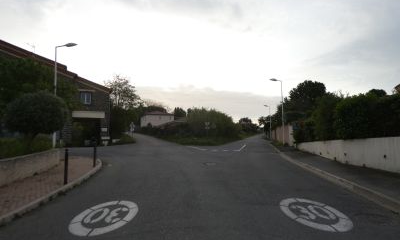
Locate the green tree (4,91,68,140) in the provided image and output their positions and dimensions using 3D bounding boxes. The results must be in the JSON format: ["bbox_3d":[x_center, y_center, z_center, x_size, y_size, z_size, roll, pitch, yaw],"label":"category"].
[{"bbox_3d":[-7.465,0.023,12.700,2.950,2.750,2.900,0,-2,0],"label":"green tree"}]

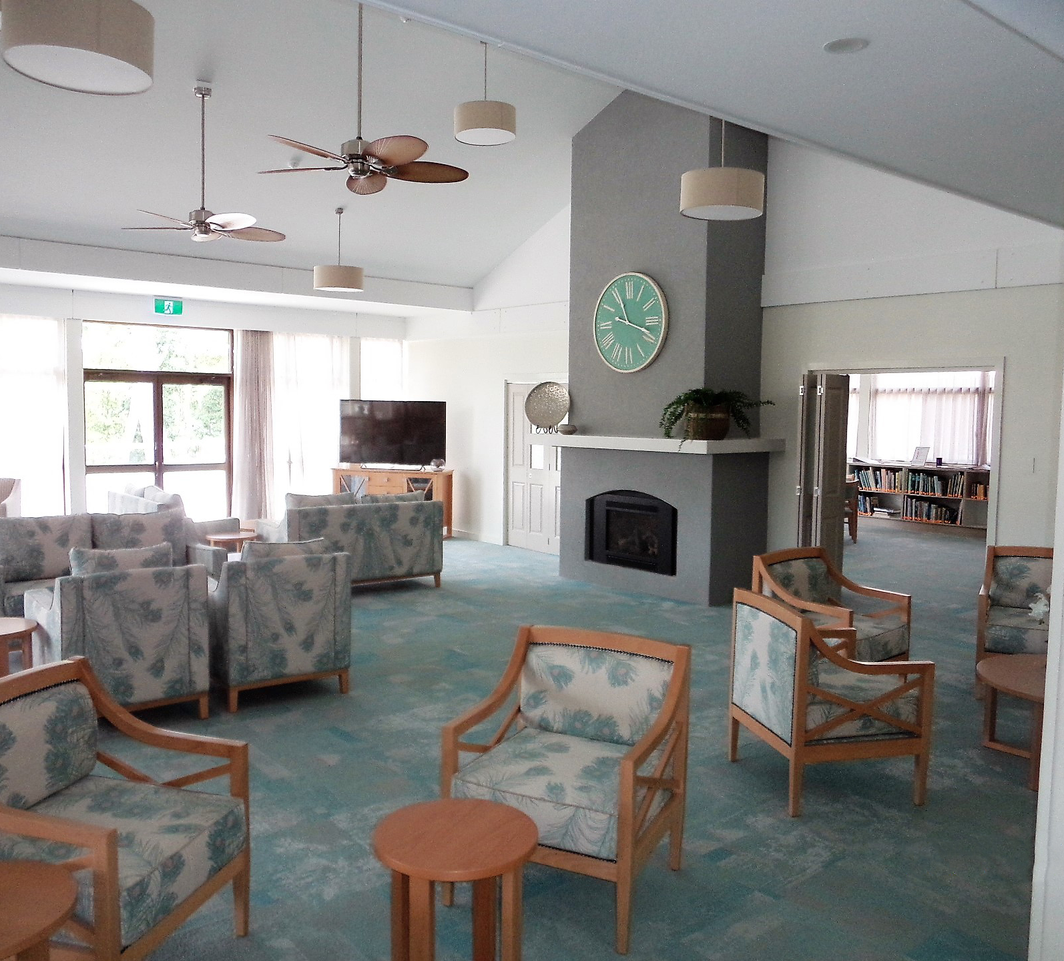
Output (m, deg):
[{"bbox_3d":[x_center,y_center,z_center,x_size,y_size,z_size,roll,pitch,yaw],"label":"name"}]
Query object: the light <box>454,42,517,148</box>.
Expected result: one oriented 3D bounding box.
[{"bbox_3d":[-0.381,-3.177,7.826,0.501,0.768,0.501,1,5,0],"label":"light"}]

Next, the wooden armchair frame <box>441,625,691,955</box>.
[{"bbox_3d":[0.136,1.026,3.406,0.665,0.835,0.660,3,5,25],"label":"wooden armchair frame"}]

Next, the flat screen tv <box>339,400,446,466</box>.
[{"bbox_3d":[-1.777,-0.599,12.235,1.471,0.842,0.100,2,5,16],"label":"flat screen tv"}]

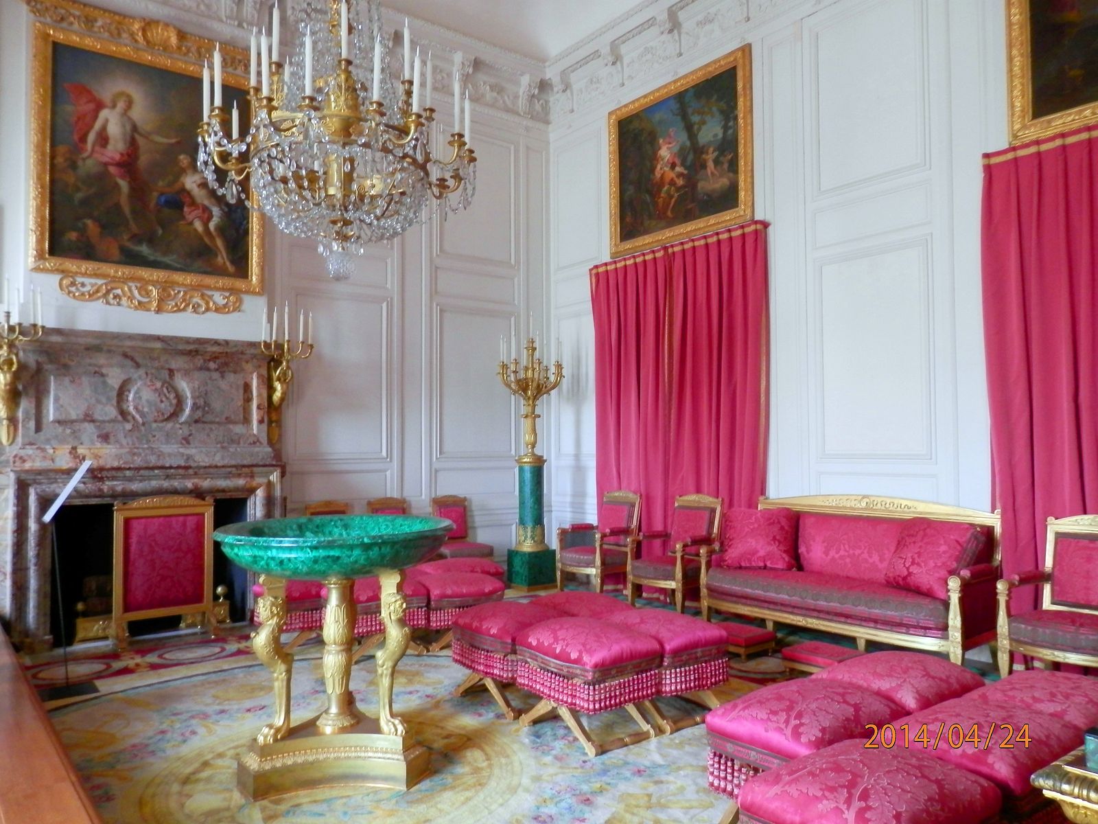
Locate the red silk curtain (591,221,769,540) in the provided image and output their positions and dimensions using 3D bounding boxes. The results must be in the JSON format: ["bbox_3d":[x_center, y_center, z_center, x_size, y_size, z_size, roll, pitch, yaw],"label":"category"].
[{"bbox_3d":[1.189,0.110,7.678,0.200,3.402,2.335,1,-3,-38],"label":"red silk curtain"}]

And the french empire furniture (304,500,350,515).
[{"bbox_3d":[-1.885,1.322,7.139,0.490,1.000,0.540,1,-3,-38],"label":"french empire furniture"}]

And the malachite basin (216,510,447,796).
[{"bbox_3d":[-0.998,1.111,3.762,1.094,1.128,1.094,-1,-2,0],"label":"malachite basin"}]

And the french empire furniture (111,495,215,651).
[{"bbox_3d":[-3.035,1.232,6.289,0.728,1.136,0.360,1,-3,-38],"label":"french empire furniture"}]

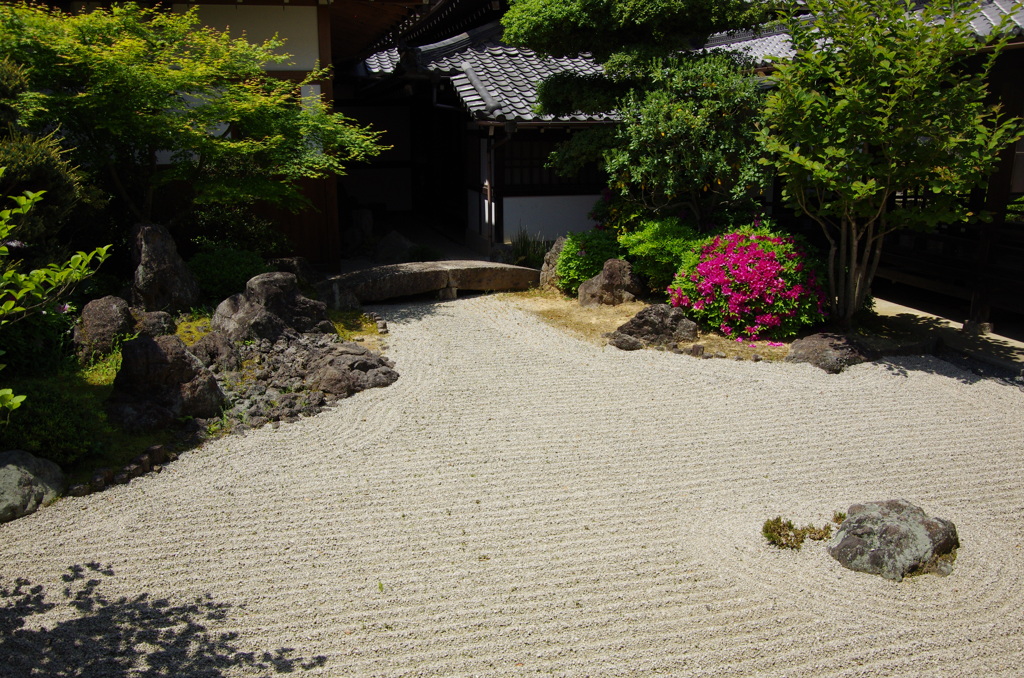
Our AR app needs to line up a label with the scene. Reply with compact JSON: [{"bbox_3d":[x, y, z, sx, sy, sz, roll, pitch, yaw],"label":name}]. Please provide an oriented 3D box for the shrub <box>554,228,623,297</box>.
[{"bbox_3d":[1.089,-1.084,10.545,0.995,0.841,0.995,1,15,6],"label":"shrub"}]

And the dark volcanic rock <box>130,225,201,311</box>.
[{"bbox_3d":[-3.911,-0.793,8.518,0.709,0.976,0.532,-7,16,-24],"label":"dark volcanic rock"}]

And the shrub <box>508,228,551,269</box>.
[{"bbox_3d":[0.259,-1.352,11.360,0.640,0.550,0.500,0,15,0],"label":"shrub"}]

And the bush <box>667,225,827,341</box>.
[{"bbox_3d":[2.650,-0.695,8.446,1.703,1.151,1.567,4,15,17],"label":"bush"}]

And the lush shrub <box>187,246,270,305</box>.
[{"bbox_3d":[-3.171,-0.722,8.621,0.946,0.583,0.851,0,15,0],"label":"lush shrub"}]

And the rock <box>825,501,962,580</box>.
[{"bbox_3d":[2.005,0.979,3.959,0.607,0.327,0.485,7,16,28],"label":"rock"}]

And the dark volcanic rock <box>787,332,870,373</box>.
[{"bbox_3d":[2.924,0.100,7.074,0.800,0.270,0.580,0,15,0],"label":"dark volcanic rock"}]

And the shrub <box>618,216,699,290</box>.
[{"bbox_3d":[1.879,-1.079,9.604,1.168,0.907,0.993,0,15,0],"label":"shrub"}]

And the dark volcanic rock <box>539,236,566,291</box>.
[{"bbox_3d":[0.568,-0.988,9.976,0.450,0.700,0.400,0,15,0],"label":"dark volcanic rock"}]

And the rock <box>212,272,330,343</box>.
[{"bbox_3d":[-2.604,-0.397,8.216,1.240,0.638,0.930,-5,15,-17],"label":"rock"}]

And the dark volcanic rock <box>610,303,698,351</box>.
[{"bbox_3d":[1.527,-0.180,8.216,0.955,0.388,0.668,2,15,10],"label":"dark volcanic rock"}]

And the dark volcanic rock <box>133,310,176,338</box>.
[{"bbox_3d":[-3.328,-0.129,7.121,0.420,0.270,0.360,0,15,0],"label":"dark volcanic rock"}]

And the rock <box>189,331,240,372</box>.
[{"bbox_3d":[-2.662,0.088,6.751,0.462,0.334,0.393,-6,16,-21],"label":"rock"}]

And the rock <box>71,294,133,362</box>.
[{"bbox_3d":[-3.524,-0.117,6.597,0.530,0.520,0.460,0,15,0],"label":"rock"}]

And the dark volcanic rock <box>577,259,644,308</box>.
[{"bbox_3d":[1.290,-0.771,9.972,0.832,0.557,0.665,1,15,7],"label":"dark volcanic rock"}]

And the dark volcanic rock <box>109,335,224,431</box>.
[{"bbox_3d":[-2.457,0.274,5.429,0.800,0.600,0.600,0,15,0],"label":"dark volcanic rock"}]

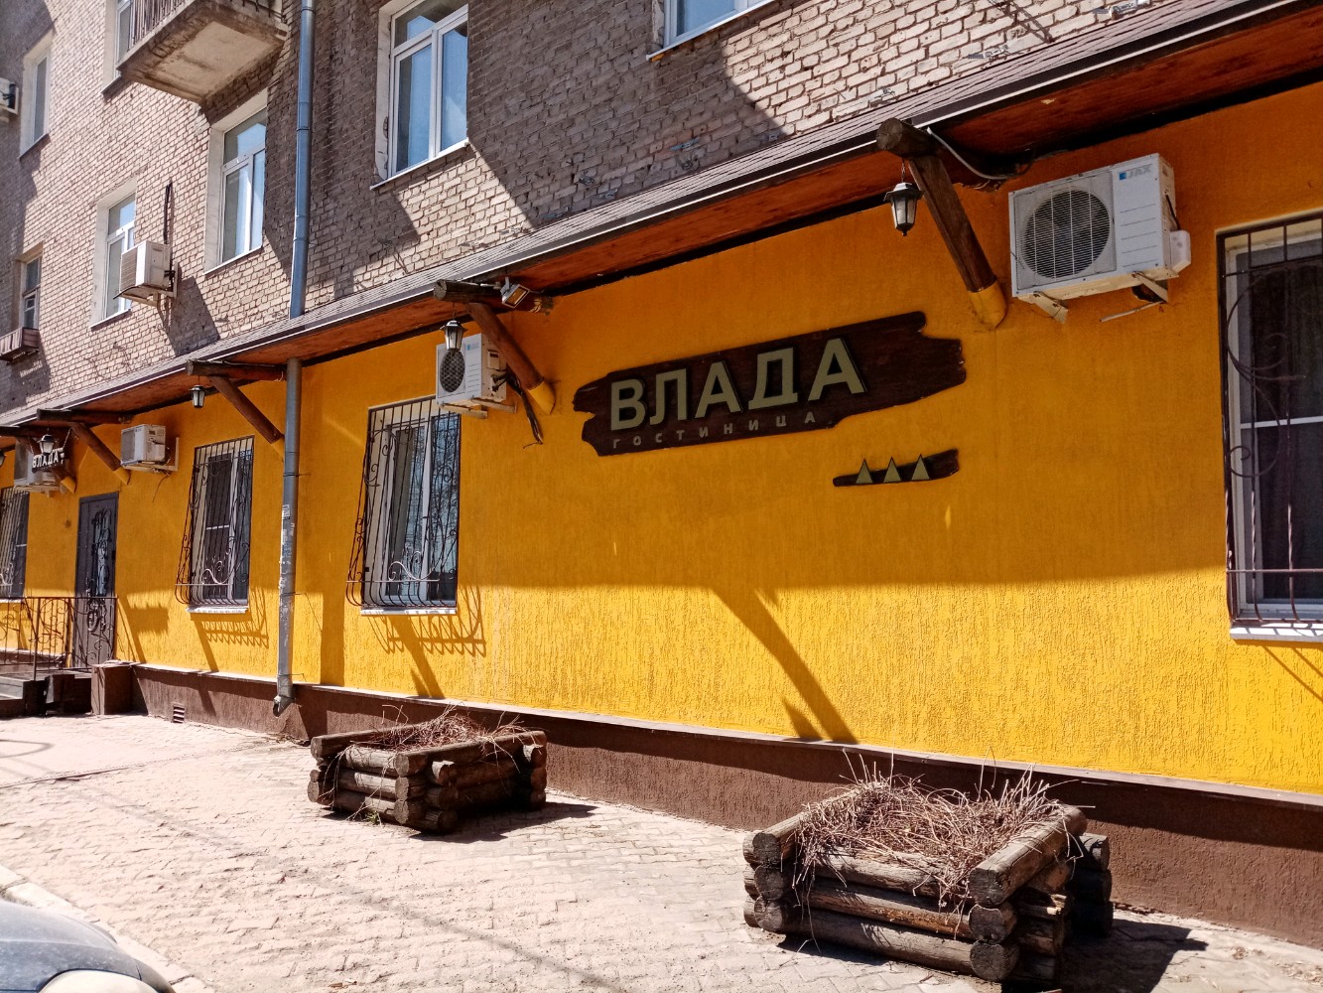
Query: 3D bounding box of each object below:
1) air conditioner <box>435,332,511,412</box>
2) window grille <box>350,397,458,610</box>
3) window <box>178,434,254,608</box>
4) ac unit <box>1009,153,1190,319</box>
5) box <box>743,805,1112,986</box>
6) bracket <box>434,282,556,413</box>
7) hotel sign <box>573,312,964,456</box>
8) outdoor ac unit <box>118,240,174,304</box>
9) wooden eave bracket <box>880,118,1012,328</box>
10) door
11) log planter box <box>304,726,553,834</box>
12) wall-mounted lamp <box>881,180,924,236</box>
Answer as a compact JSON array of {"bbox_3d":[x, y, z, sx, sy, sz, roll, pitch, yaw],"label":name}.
[{"bbox_3d":[-1.462,-0.945,7.683,0.595,0.490,0.255,-5,-7,41],"label":"air conditioner"},{"bbox_3d":[-2.255,0.058,8.577,1.390,1.830,0.210,-5,-7,41],"label":"window grille"},{"bbox_3d":[-4.944,0.299,11.002,1.448,1.841,0.270,-5,-7,41],"label":"window"},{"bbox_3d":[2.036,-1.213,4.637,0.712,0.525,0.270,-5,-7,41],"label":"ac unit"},{"bbox_3d":[1.237,1.719,4.542,1.350,0.430,1.060,-4,-7,36],"label":"box"},{"bbox_3d":[-1.196,-1.087,7.221,0.190,0.855,1.070,-5,-7,41],"label":"bracket"},{"bbox_3d":[0.470,-0.665,6.312,3.040,0.610,0.070,-5,-7,41],"label":"hotel sign"},{"bbox_3d":[-6.362,-2.756,12.247,0.699,0.544,0.290,-5,-7,41],"label":"outdoor ac unit"},{"bbox_3d":[1.413,-1.332,4.942,0.180,0.860,0.970,-5,-7,41],"label":"wooden eave bracket"},{"bbox_3d":[-7.571,1.141,13.363,1.430,2.320,0.090,-5,-7,41],"label":"door"},{"bbox_3d":[-1.615,1.918,7.065,1.520,0.460,1.200,-5,-7,41],"label":"log planter box"},{"bbox_3d":[1.137,-1.348,4.652,0.185,0.260,0.185,-5,-7,41],"label":"wall-mounted lamp"}]

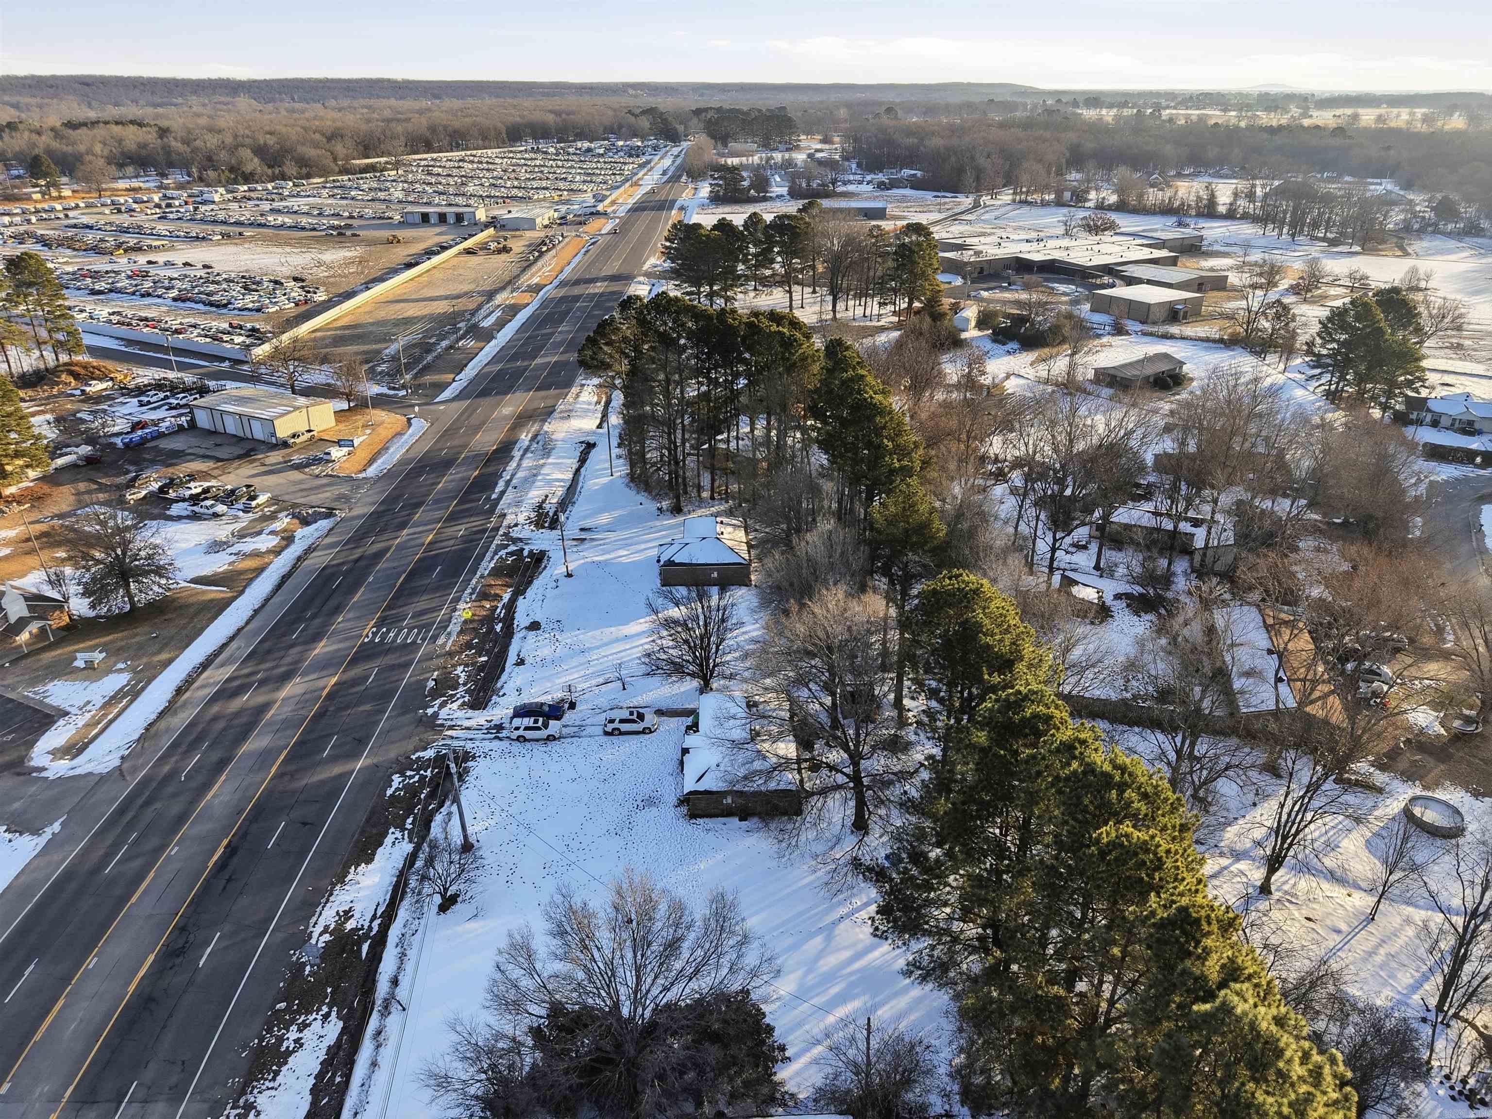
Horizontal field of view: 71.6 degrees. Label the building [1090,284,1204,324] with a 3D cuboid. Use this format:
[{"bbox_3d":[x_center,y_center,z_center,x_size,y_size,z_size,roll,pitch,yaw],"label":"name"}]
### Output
[{"bbox_3d":[106.774,-67.932,275.421,19.800,5.200,18.800,-15,28,-29],"label":"building"}]

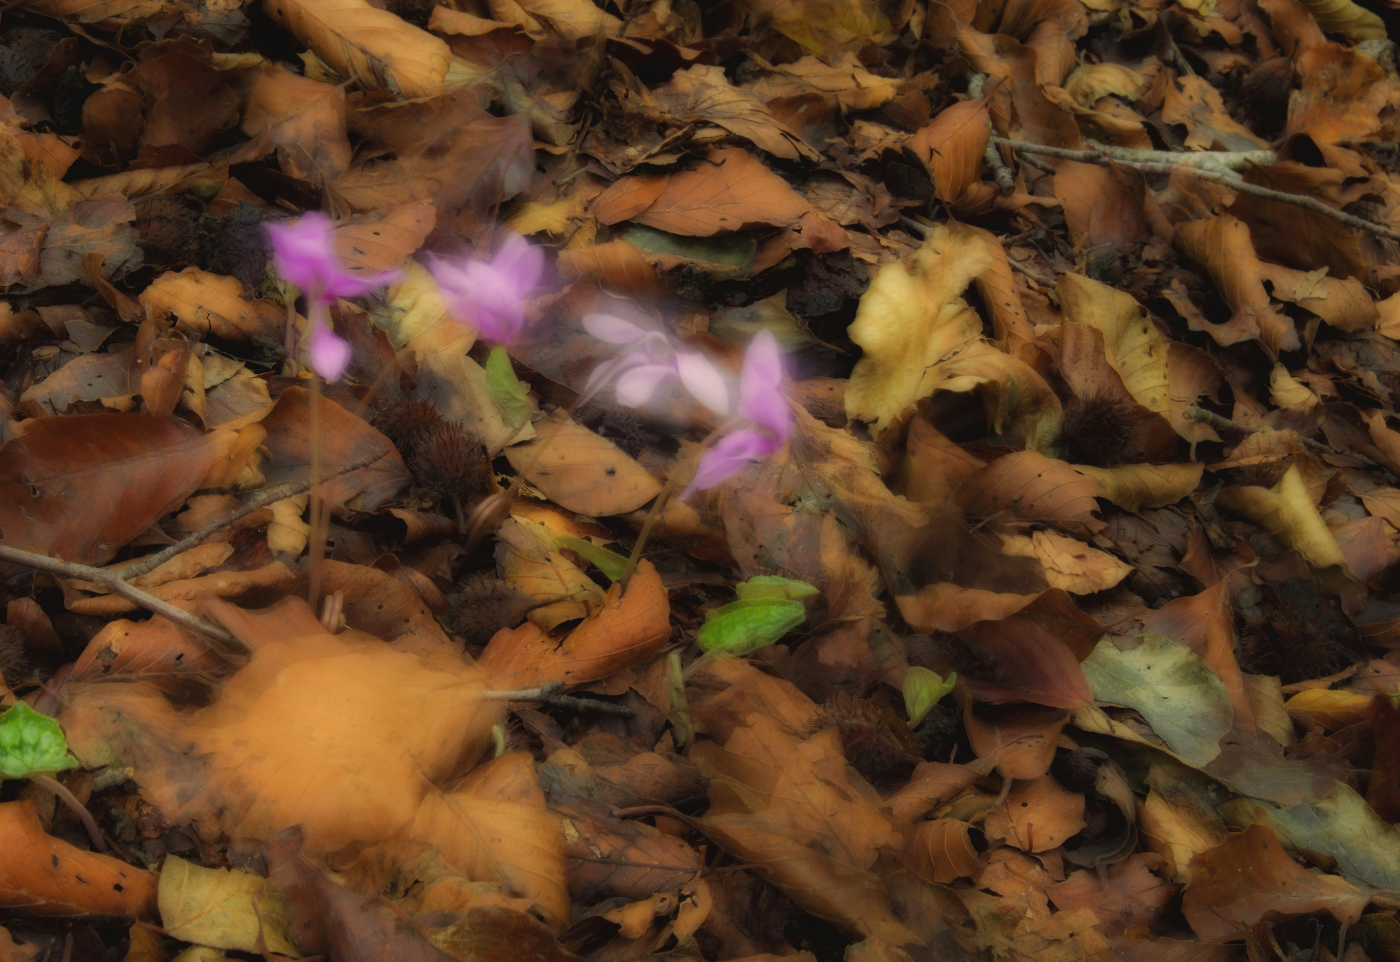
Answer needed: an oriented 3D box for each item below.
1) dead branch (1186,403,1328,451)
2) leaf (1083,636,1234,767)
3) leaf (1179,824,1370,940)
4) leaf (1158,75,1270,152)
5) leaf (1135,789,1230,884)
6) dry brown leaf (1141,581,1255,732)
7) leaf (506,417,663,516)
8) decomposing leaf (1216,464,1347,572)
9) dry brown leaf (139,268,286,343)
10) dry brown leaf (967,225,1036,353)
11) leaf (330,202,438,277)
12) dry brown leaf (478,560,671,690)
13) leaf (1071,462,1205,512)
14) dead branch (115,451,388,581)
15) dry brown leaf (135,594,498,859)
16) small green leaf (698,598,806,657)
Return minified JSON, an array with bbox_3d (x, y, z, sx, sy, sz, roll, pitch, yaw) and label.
[{"bbox_3d":[0.175,-0.017,0.866,0.051,0.005,0.006,10,41,12],"label":"dead branch"},{"bbox_3d":[0.121,0.058,0.728,0.038,0.012,0.036,-6,60,-8],"label":"leaf"},{"bbox_3d":[0.160,0.111,0.770,0.053,0.012,0.036,7,68,3],"label":"leaf"},{"bbox_3d":[0.185,-0.133,0.998,0.044,0.013,0.026,20,44,23],"label":"leaf"},{"bbox_3d":[0.127,0.094,0.728,0.030,0.013,0.019,33,50,33],"label":"leaf"},{"bbox_3d":[0.148,0.053,0.827,0.036,0.016,0.046,-5,74,9],"label":"dry brown leaf"},{"bbox_3d":[-0.038,-0.005,0.911,0.054,0.010,0.033,19,53,15],"label":"leaf"},{"bbox_3d":[0.173,0.011,0.823,0.040,0.018,0.029,10,41,11],"label":"decomposing leaf"},{"bbox_3d":[-0.160,-0.058,0.906,0.050,0.016,0.022,8,41,9],"label":"dry brown leaf"},{"bbox_3d":[0.094,-0.060,0.862,0.018,0.014,0.048,-10,66,-11],"label":"dry brown leaf"},{"bbox_3d":[-0.101,-0.077,0.887,0.032,0.010,0.028,6,50,8],"label":"leaf"},{"bbox_3d":[-0.039,0.044,0.850,0.062,0.020,0.033,-16,47,-15],"label":"dry brown leaf"},{"bbox_3d":[0.143,0.002,0.904,0.042,0.010,0.018,0,57,0],"label":"leaf"},{"bbox_3d":[-0.126,0.009,0.782,0.085,0.008,0.008,-26,46,-24],"label":"dead branch"},{"bbox_3d":[-0.101,0.065,0.752,0.092,0.027,0.072,0,40,0],"label":"dry brown leaf"},{"bbox_3d":[0.014,0.039,0.742,0.027,0.010,0.017,-17,43,-19],"label":"small green leaf"}]

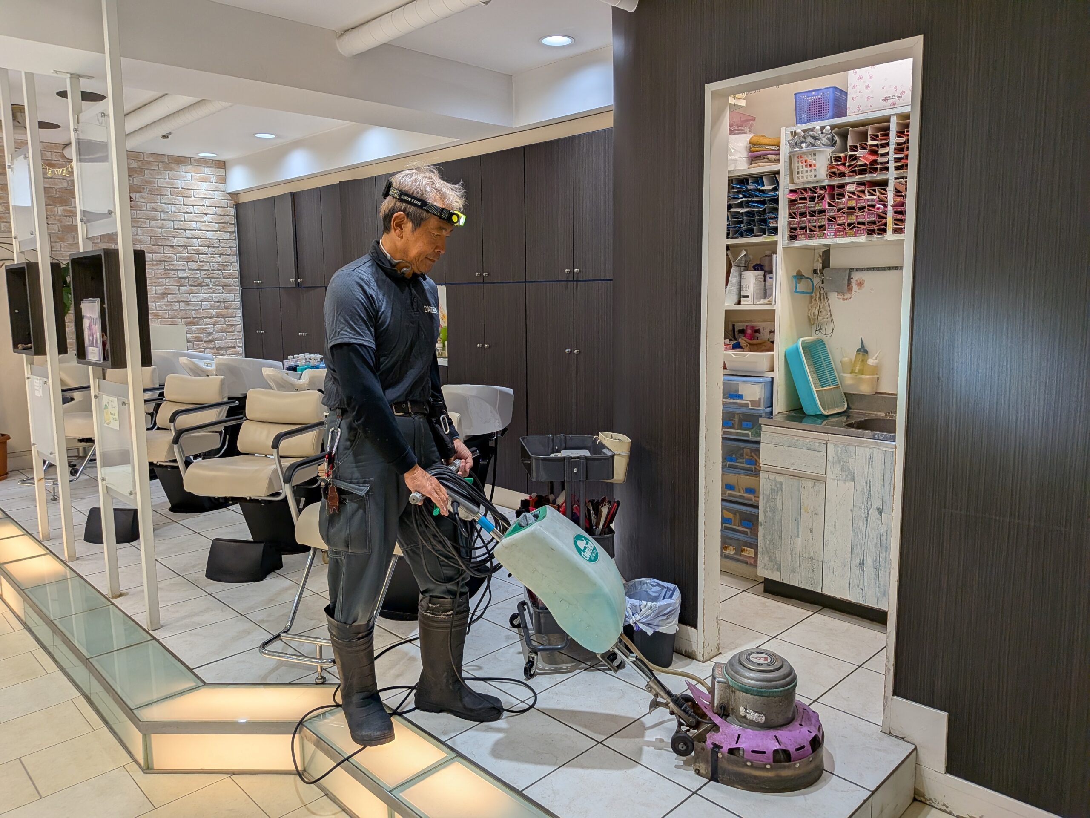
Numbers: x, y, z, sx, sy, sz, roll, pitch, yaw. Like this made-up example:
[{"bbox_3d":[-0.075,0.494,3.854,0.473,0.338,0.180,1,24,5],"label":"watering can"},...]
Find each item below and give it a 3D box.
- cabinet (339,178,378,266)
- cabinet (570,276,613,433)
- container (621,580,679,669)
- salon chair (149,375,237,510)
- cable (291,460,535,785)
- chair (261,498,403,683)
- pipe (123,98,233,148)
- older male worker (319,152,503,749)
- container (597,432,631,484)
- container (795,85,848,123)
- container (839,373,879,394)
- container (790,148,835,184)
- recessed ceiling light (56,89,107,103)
[{"bbox_3d":[-1.317,-1.352,5.819,0.420,0.800,0.330,6,10,39],"label":"cabinet"},{"bbox_3d":[0.399,-0.065,4.338,0.320,1.330,0.385,-8,11,-44],"label":"cabinet"},{"bbox_3d":[0.385,0.788,2.761,0.235,0.265,0.235,-8,11,-44],"label":"container"},{"bbox_3d":[-2.372,0.208,4.947,0.600,0.840,0.720,3,8,26],"label":"salon chair"},{"bbox_3d":[-0.401,0.605,2.376,0.750,0.950,0.620,0,7,0],"label":"cable"},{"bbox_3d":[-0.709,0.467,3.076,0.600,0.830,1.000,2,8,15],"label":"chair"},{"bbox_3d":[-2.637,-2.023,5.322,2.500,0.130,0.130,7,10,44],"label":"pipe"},{"bbox_3d":[-0.388,0.143,2.204,0.500,1.650,0.490,4,9,30],"label":"older male worker"},{"bbox_3d":[0.260,0.182,2.785,0.095,0.165,0.140,-1,7,-6],"label":"container"},{"bbox_3d":[1.213,-1.275,3.246,0.230,0.130,0.178,-8,11,-44],"label":"container"},{"bbox_3d":[1.442,-0.114,3.464,0.085,0.085,0.150,-8,11,-44],"label":"container"},{"bbox_3d":[1.160,-1.021,3.202,0.180,0.135,0.200,7,10,44],"label":"container"},{"bbox_3d":[-2.964,-2.018,4.832,0.275,0.060,0.275,-8,11,-44],"label":"recessed ceiling light"}]

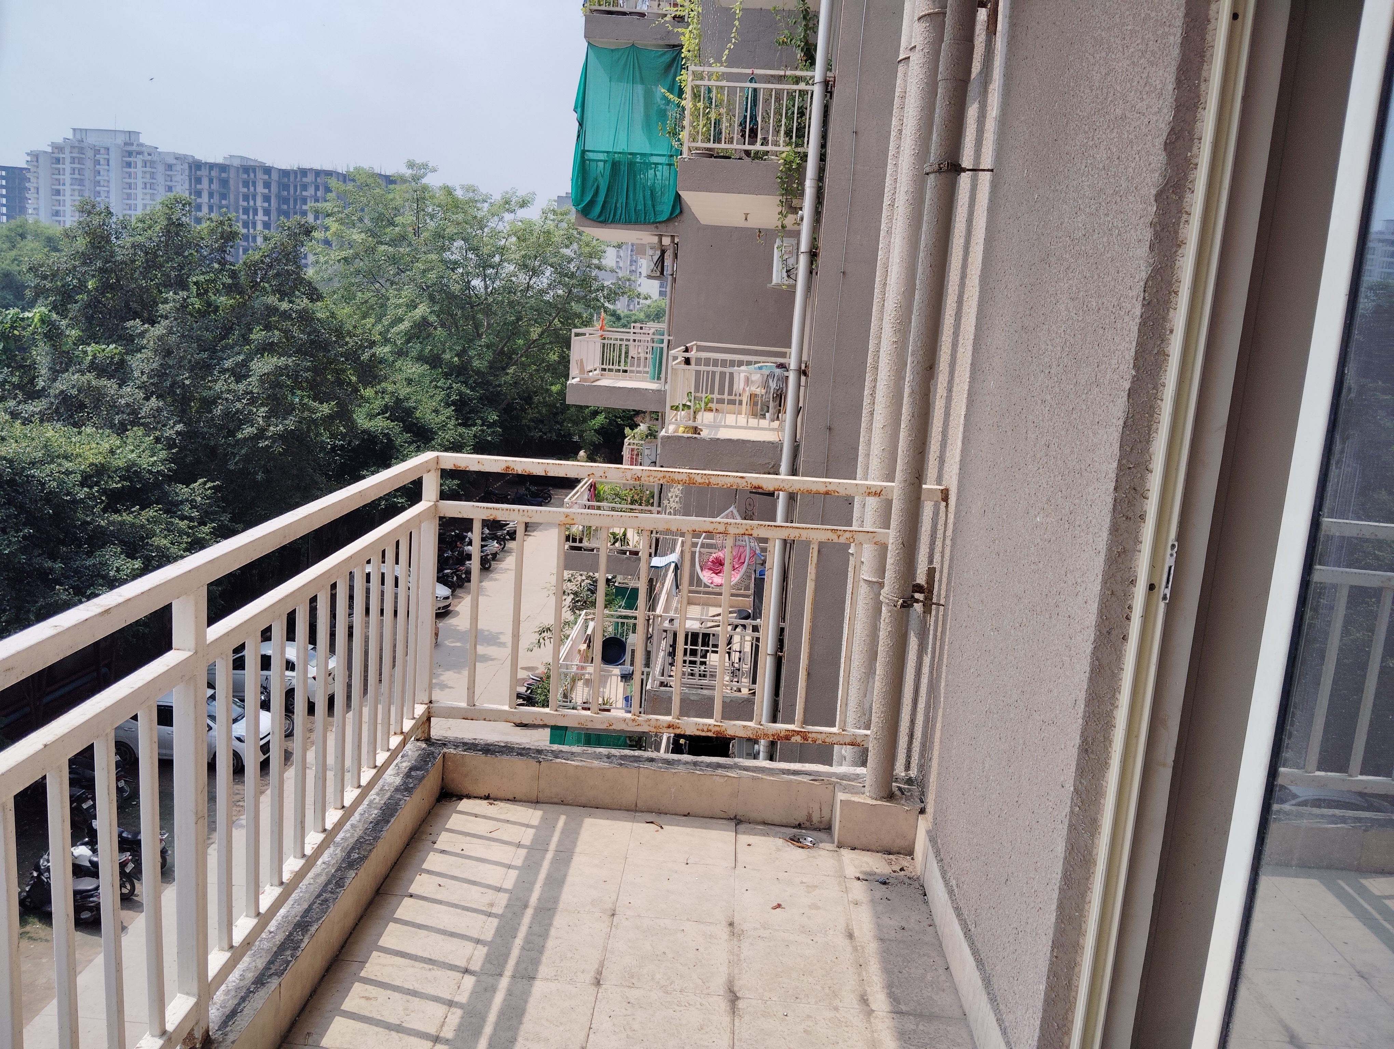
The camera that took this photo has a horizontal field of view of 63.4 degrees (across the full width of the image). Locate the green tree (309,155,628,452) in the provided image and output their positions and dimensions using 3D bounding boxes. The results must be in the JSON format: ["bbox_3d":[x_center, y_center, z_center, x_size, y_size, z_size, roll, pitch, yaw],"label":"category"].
[{"bbox_3d":[-12.826,-11.230,64.869,16.000,17.553,14.500,4,10,2],"label":"green tree"}]

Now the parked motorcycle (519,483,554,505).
[{"bbox_3d":[-8.638,-1.756,60.667,1.950,1.100,0.720,4,10,2],"label":"parked motorcycle"}]

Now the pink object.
[{"bbox_3d":[0.388,0.570,15.766,0.680,0.550,0.550,12,13,37],"label":"pink object"}]

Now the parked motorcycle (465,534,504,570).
[{"bbox_3d":[-8.673,1.127,45.312,1.850,1.100,0.700,4,10,2],"label":"parked motorcycle"}]

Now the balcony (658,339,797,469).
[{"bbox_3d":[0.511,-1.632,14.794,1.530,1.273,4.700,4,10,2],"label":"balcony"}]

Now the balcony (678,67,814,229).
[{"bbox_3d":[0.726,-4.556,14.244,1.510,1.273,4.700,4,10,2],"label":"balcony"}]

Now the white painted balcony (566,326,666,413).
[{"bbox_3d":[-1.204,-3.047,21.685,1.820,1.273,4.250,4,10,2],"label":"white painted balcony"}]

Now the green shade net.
[{"bbox_3d":[-1.124,-6.513,18.879,1.820,2.870,0.400,4,10,2],"label":"green shade net"}]

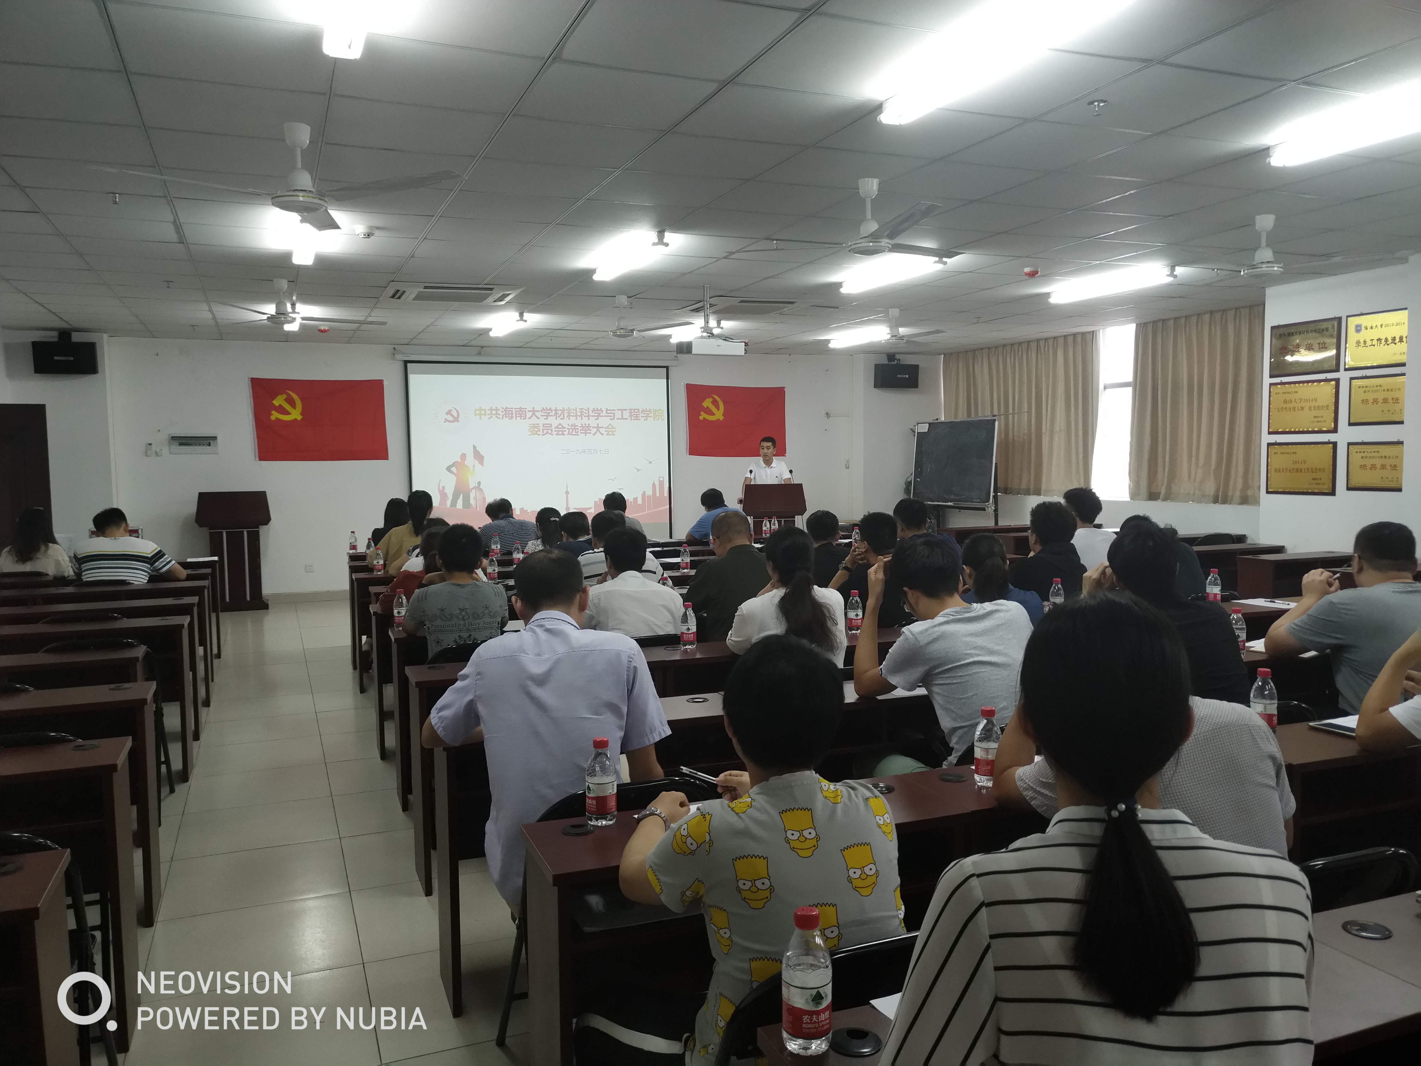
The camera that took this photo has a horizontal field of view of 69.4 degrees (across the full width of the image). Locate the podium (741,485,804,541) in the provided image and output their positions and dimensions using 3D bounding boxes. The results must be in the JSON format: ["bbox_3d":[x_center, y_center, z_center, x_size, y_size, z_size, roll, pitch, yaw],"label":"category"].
[{"bbox_3d":[0.686,0.057,11.005,0.710,1.210,0.480,-1,5,-1],"label":"podium"}]

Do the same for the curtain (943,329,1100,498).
[{"bbox_3d":[3.878,-1.463,13.234,0.130,1.940,2.916,-3,5,-23],"label":"curtain"}]

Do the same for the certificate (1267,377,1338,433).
[{"bbox_3d":[4.746,-1.006,8.220,0.030,0.420,0.610,-3,5,-23],"label":"certificate"}]

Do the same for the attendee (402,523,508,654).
[{"bbox_3d":[-1.095,0.599,4.499,0.510,1.280,0.750,-2,4,-23],"label":"attendee"}]

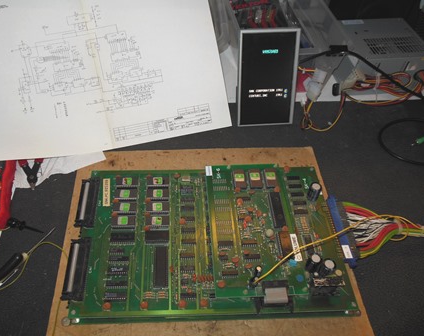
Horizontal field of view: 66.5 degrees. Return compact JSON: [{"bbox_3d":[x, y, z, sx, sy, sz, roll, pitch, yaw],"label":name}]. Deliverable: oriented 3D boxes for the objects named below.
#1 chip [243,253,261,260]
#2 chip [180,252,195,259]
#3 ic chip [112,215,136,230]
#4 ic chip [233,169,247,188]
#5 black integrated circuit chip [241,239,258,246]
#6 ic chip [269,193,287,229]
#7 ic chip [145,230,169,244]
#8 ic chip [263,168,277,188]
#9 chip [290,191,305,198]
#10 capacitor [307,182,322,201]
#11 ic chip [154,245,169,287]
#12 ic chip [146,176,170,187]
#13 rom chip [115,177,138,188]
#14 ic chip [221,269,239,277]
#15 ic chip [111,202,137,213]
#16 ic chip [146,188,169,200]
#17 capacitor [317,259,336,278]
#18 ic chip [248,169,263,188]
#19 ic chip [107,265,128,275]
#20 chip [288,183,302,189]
[{"bbox_3d":[0.052,0.115,0.417,0.021,0.004,0.008,0,54,-5],"label":"chip"},{"bbox_3d":[-0.033,0.117,0.433,0.019,0.004,0.007,-1,54,-2],"label":"chip"},{"bbox_3d":[-0.124,0.075,0.457,0.032,0.006,0.015,-1,54,-2],"label":"ic chip"},{"bbox_3d":[0.041,0.017,0.485,0.015,0.008,0.032,-1,55,-3],"label":"ic chip"},{"bbox_3d":[0.050,0.100,0.428,0.019,0.004,0.008,0,54,-5],"label":"black integrated circuit chip"},{"bbox_3d":[0.087,0.057,0.436,0.015,0.006,0.052,-1,55,-3],"label":"ic chip"},{"bbox_3d":[-0.075,0.095,0.441,0.032,0.007,0.015,-1,55,-3],"label":"ic chip"},{"bbox_3d":[0.087,0.016,0.486,0.015,0.006,0.032,-1,54,-2],"label":"ic chip"},{"bbox_3d":[0.131,0.042,0.498,0.019,0.004,0.008,0,54,-5],"label":"chip"},{"bbox_3d":[0.152,0.036,0.480,0.017,0.027,0.017,-1,55,-3],"label":"capacitor"},{"bbox_3d":[-0.065,0.128,0.418,0.015,0.007,0.052,-1,55,-3],"label":"ic chip"},{"bbox_3d":[-0.080,0.022,0.492,0.032,0.005,0.015,0,54,-5],"label":"ic chip"},{"bbox_3d":[-0.129,0.022,0.490,0.032,0.009,0.015,-1,55,-3],"label":"rom chip"},{"bbox_3d":[0.022,0.133,0.404,0.019,0.005,0.008,-1,55,-3],"label":"ic chip"},{"bbox_3d":[-0.124,0.058,0.463,0.032,0.005,0.015,0,54,-5],"label":"ic chip"},{"bbox_3d":[-0.079,0.040,0.479,0.032,0.005,0.015,0,54,-5],"label":"ic chip"},{"bbox_3d":[0.147,0.128,0.415,0.015,0.027,0.015,-1,54,-2],"label":"capacitor"},{"bbox_3d":[0.064,0.017,0.484,0.015,0.006,0.032,-1,54,-2],"label":"ic chip"},{"bbox_3d":[-0.122,0.131,0.420,0.026,0.004,0.007,-1,54,-2],"label":"ic chip"},{"bbox_3d":[0.129,0.028,0.498,0.019,0.005,0.008,-1,55,-3],"label":"chip"}]

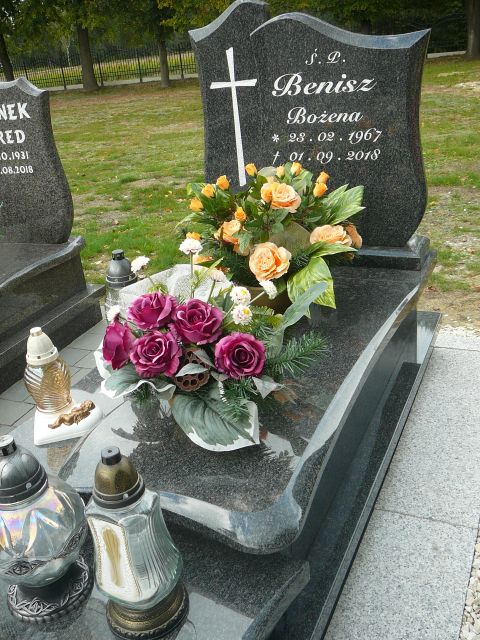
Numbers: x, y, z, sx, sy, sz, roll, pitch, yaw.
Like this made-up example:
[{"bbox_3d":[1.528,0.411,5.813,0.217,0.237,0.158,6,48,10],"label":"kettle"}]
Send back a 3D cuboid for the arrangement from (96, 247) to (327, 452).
[{"bbox_3d":[-0.069,0.037,1.513,0.514,0.388,0.399,-1,24,10],"label":"arrangement"}]

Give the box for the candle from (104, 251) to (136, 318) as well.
[{"bbox_3d":[-0.321,-0.044,1.810,0.126,0.326,0.126,6,26,24],"label":"candle"}]

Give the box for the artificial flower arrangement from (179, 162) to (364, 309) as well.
[{"bbox_3d":[0.110,-0.237,1.968,0.557,0.430,0.430,-1,24,10],"label":"artificial flower arrangement"}]

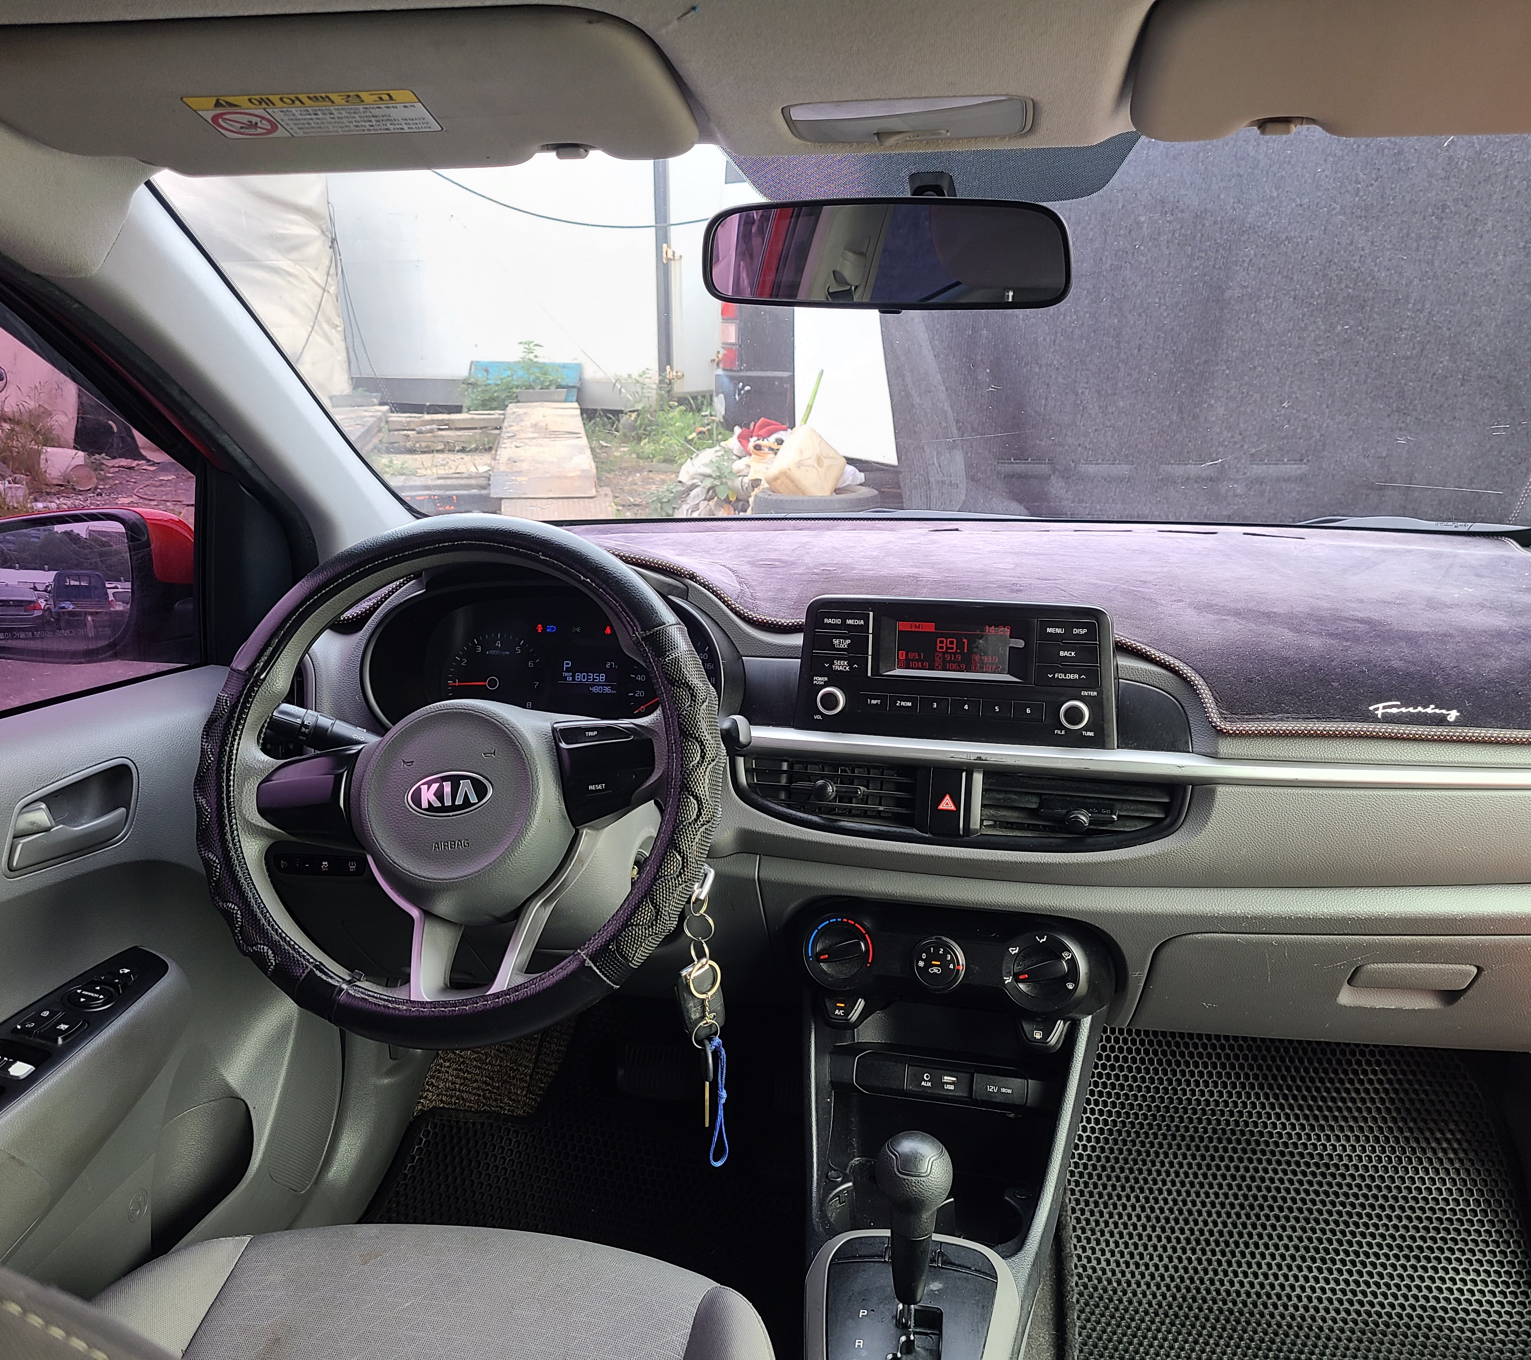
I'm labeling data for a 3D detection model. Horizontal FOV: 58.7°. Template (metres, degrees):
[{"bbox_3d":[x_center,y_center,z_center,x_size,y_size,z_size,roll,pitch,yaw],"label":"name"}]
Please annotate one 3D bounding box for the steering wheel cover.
[{"bbox_3d":[-0.221,0.065,0.974,0.386,0.386,0.048,1,-14,8],"label":"steering wheel cover"}]

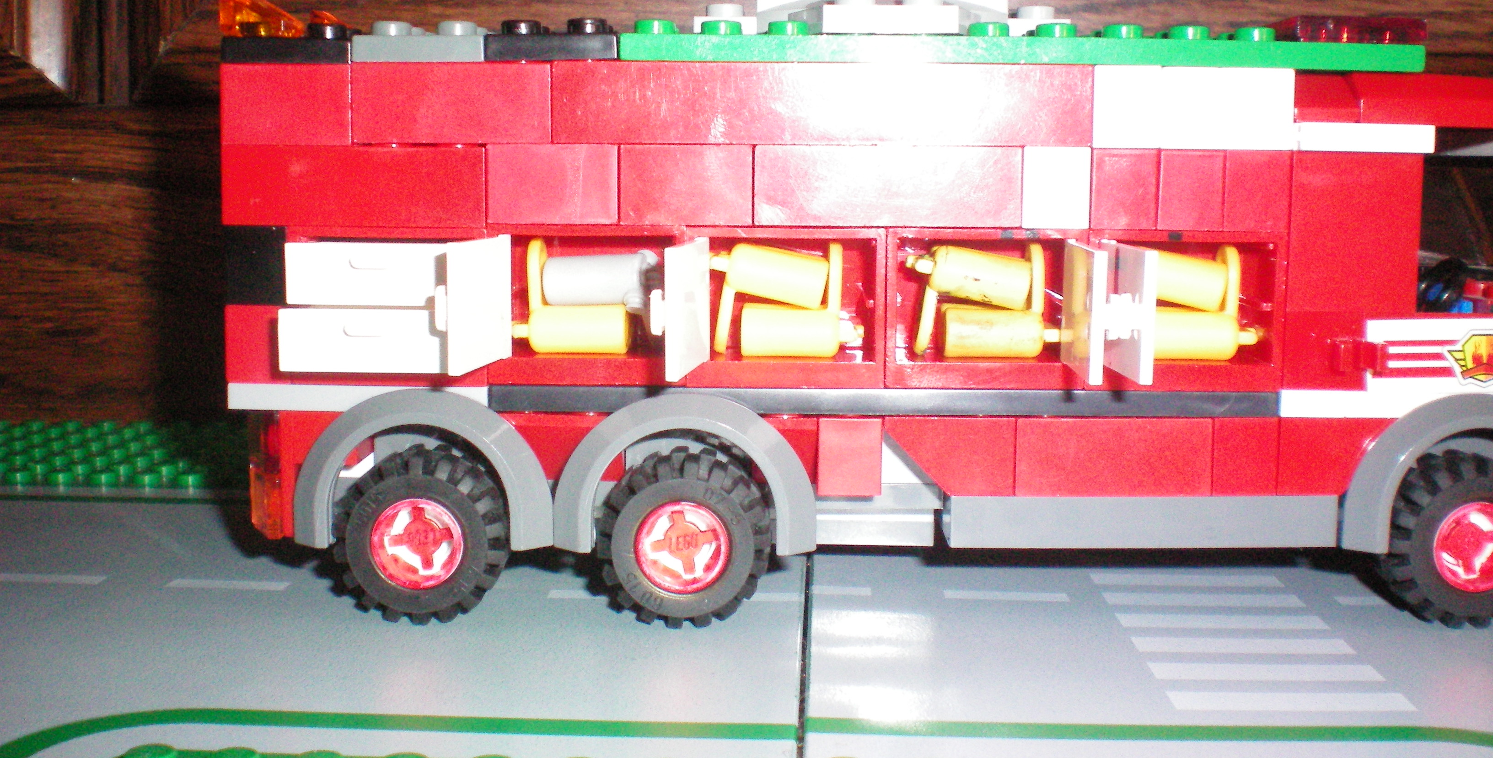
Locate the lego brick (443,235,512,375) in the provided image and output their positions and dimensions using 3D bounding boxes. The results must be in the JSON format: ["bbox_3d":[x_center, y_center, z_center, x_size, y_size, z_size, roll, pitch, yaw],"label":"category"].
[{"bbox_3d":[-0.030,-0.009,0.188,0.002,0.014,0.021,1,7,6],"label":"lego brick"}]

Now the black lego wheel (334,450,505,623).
[{"bbox_3d":[-0.039,0.019,0.204,0.021,0.021,0.012,0,7,1],"label":"black lego wheel"}]

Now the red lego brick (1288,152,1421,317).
[{"bbox_3d":[0.072,-0.018,0.198,0.016,0.020,0.008,0,7,1],"label":"red lego brick"}]

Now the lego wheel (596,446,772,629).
[{"bbox_3d":[-0.008,0.020,0.206,0.021,0.021,0.012,1,7,1],"label":"lego wheel"}]

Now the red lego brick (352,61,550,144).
[{"bbox_3d":[-0.035,-0.033,0.199,0.024,0.010,0.008,0,7,1],"label":"red lego brick"}]

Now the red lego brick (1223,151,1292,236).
[{"bbox_3d":[0.061,-0.023,0.198,0.008,0.010,0.008,0,7,1],"label":"red lego brick"}]

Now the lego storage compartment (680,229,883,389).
[{"bbox_3d":[0.005,-0.009,0.205,0.024,0.019,0.016,0,6,1],"label":"lego storage compartment"}]

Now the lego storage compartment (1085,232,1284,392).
[{"bbox_3d":[0.053,-0.009,0.204,0.024,0.019,0.016,0,7,1],"label":"lego storage compartment"}]

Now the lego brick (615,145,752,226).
[{"bbox_3d":[-0.007,-0.023,0.197,0.016,0.010,0.008,1,7,1],"label":"lego brick"}]

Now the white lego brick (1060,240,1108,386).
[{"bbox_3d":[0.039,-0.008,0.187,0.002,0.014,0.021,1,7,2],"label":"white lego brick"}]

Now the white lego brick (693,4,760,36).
[{"bbox_3d":[-0.003,-0.045,0.211,0.008,0.005,0.008,1,7,1],"label":"white lego brick"}]

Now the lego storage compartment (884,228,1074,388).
[{"bbox_3d":[0.029,-0.009,0.204,0.024,0.019,0.016,0,7,1],"label":"lego storage compartment"}]

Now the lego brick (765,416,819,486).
[{"bbox_3d":[0.005,0.007,0.209,0.008,0.010,0.008,1,7,1],"label":"lego brick"}]

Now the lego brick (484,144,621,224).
[{"bbox_3d":[-0.023,-0.024,0.201,0.016,0.010,0.009,0,6,1],"label":"lego brick"}]

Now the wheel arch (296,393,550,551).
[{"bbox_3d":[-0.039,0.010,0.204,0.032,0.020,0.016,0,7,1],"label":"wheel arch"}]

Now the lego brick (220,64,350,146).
[{"bbox_3d":[-0.055,-0.033,0.199,0.016,0.010,0.008,0,7,1],"label":"lego brick"}]

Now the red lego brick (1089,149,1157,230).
[{"bbox_3d":[0.045,-0.023,0.198,0.008,0.010,0.008,0,7,1],"label":"red lego brick"}]

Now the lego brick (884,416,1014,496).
[{"bbox_3d":[0.025,0.009,0.201,0.016,0.010,0.008,1,7,1],"label":"lego brick"}]

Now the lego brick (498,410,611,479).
[{"bbox_3d":[-0.023,0.007,0.213,0.016,0.010,0.010,0,6,1],"label":"lego brick"}]

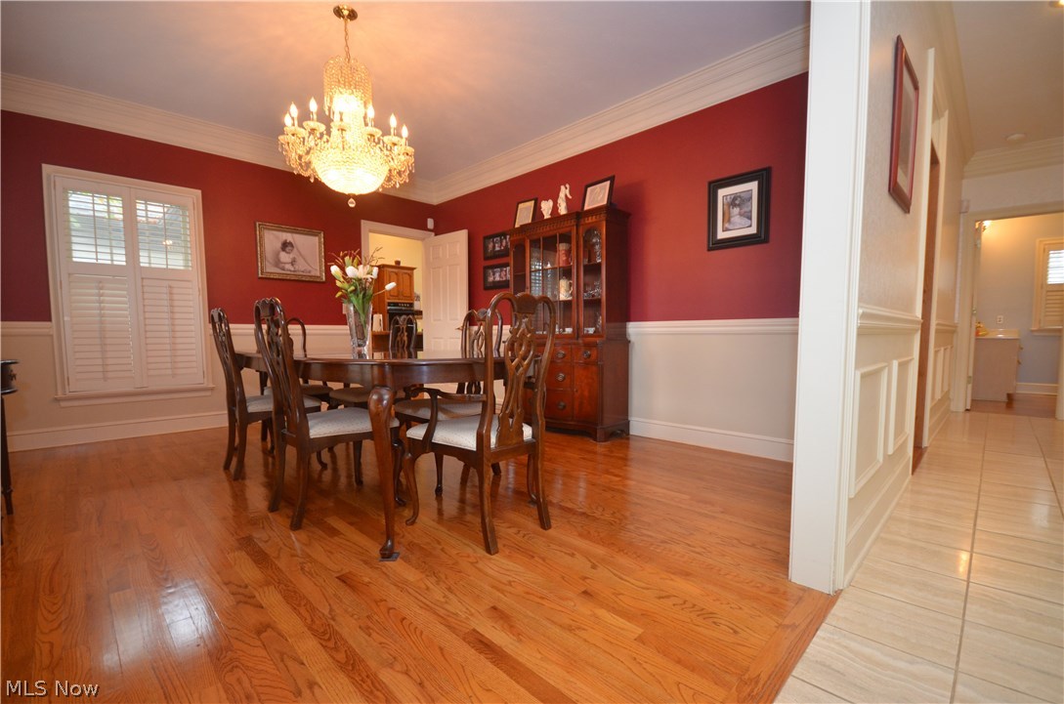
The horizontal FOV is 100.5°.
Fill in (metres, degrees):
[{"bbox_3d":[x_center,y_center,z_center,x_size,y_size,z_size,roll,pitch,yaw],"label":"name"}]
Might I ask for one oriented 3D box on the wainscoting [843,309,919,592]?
[{"bbox_3d":[1.666,0.293,2.056,1.650,0.955,0.050,-3,4,-43],"label":"wainscoting"}]

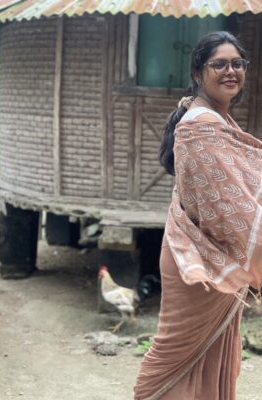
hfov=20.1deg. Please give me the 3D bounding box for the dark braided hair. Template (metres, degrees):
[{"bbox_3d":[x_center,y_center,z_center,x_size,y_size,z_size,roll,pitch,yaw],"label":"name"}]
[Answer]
[{"bbox_3d":[0.234,-0.314,2.420,0.225,0.450,0.235,-5,11,-37],"label":"dark braided hair"}]

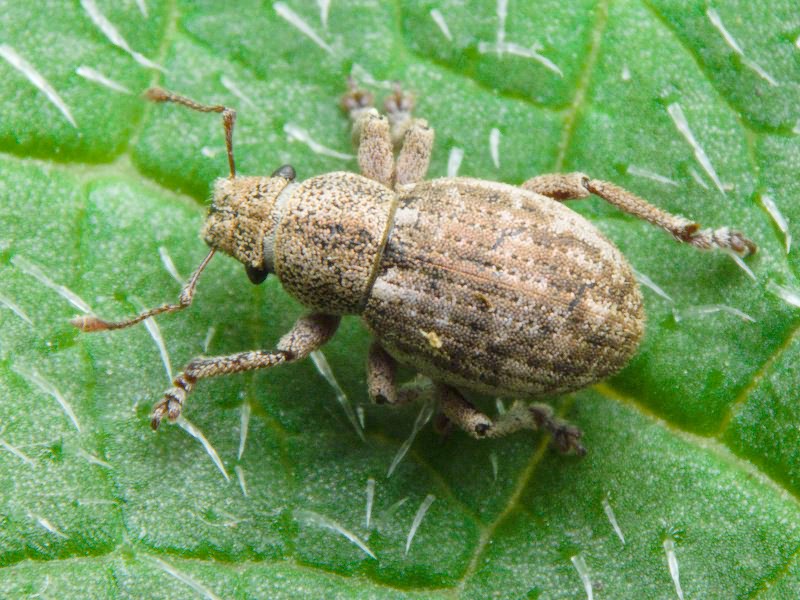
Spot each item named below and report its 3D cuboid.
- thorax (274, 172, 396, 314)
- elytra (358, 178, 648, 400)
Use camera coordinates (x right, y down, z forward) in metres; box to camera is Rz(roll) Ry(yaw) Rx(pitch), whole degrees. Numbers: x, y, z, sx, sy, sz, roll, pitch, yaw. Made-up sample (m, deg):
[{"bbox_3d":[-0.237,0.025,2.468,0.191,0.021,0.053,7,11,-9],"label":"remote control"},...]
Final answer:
[{"bbox_3d":[-0.001,-0.001,0.028,0.001,0.001,0.002,15,80,-2],"label":"thorax"},{"bbox_3d":[0.001,0.000,0.028,0.003,0.002,0.002,14,80,3],"label":"elytra"}]

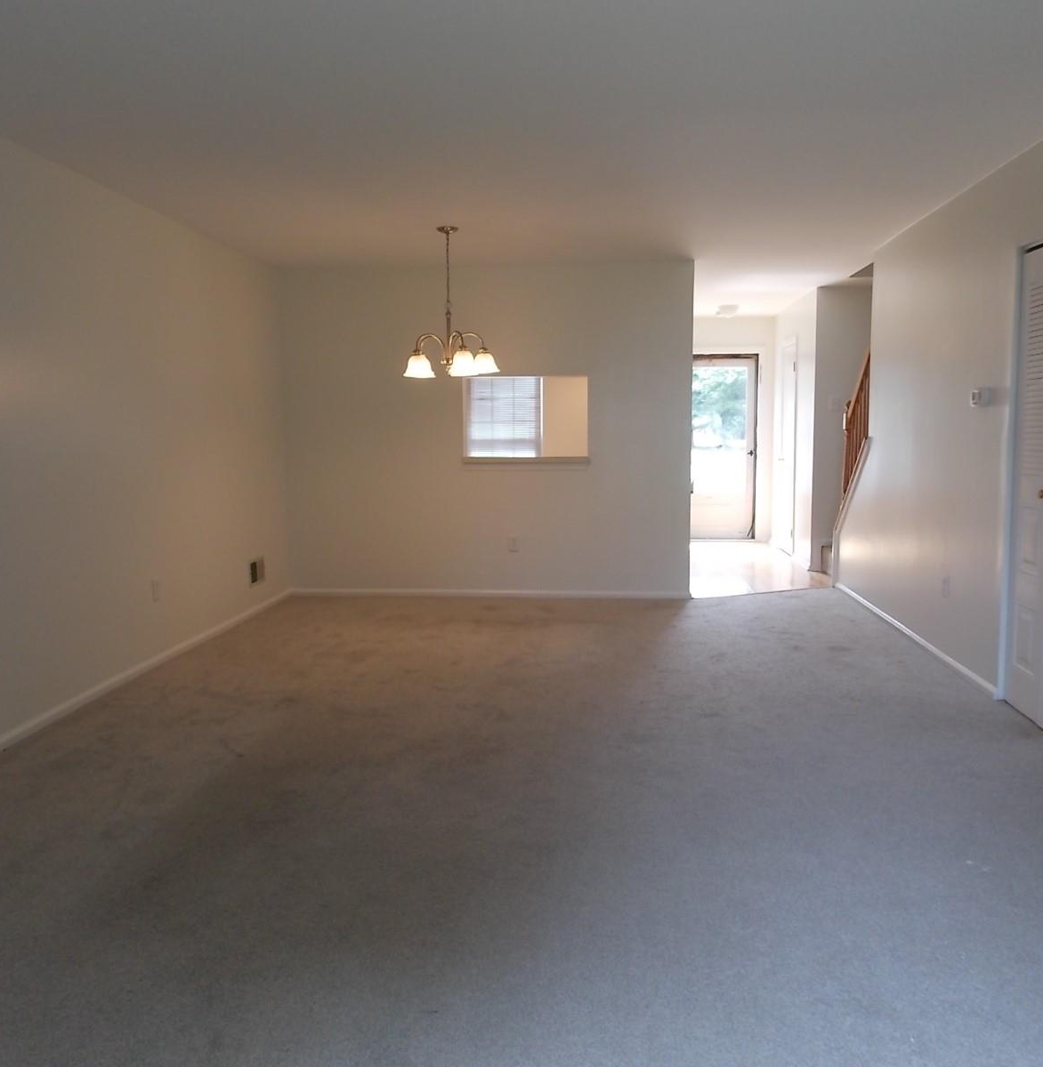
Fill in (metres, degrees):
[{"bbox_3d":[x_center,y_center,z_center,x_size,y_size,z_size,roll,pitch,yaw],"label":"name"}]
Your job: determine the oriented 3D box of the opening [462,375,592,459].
[{"bbox_3d":[0.034,-0.852,6.964,0.905,0.610,0.120,0,6,5],"label":"opening"}]

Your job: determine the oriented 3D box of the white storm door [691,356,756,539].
[{"bbox_3d":[2.154,-0.944,10.509,0.890,2.020,0.050,0,6,5],"label":"white storm door"}]

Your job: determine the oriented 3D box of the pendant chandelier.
[{"bbox_3d":[-0.431,-1.377,5.653,0.600,0.860,0.610,0,6,5],"label":"pendant chandelier"}]

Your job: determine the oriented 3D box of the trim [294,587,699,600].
[{"bbox_3d":[-0.270,0.448,7.079,3.010,0.076,0.017,0,6,5],"label":"trim"}]

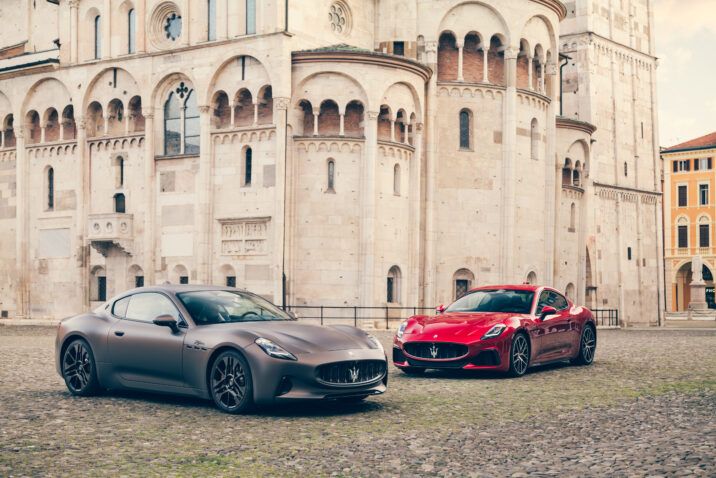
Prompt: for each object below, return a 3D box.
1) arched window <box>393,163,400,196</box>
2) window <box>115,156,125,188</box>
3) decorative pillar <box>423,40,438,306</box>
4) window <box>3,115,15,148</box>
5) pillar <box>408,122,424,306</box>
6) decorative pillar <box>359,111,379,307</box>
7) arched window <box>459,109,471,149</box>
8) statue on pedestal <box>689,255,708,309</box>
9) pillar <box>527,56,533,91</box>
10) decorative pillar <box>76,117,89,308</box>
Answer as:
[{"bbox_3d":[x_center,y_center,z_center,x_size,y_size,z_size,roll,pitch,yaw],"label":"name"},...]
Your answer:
[{"bbox_3d":[1.424,-2.183,40.155,0.200,1.250,0.400,-2,-4,40],"label":"arched window"},{"bbox_3d":[-9.955,-2.776,45.675,0.550,1.341,0.300,-2,-3,32],"label":"window"},{"bbox_3d":[2.973,-2.342,44.568,0.600,11.200,0.550,0,-3,-3],"label":"decorative pillar"},{"bbox_3d":[-15.761,-4.851,49.377,0.820,1.543,0.350,-2,-3,32],"label":"window"},{"bbox_3d":[2.303,-0.744,43.080,0.500,7.730,0.600,-1,-3,19],"label":"pillar"},{"bbox_3d":[0.366,-0.808,37.735,0.560,7.289,0.460,1,-3,-27],"label":"decorative pillar"},{"bbox_3d":[4.463,-4.632,45.861,0.480,1.686,0.300,1,-3,-12],"label":"arched window"},{"bbox_3d":[27.366,3.418,88.000,1.550,4.450,1.550,-1,-3,18],"label":"statue on pedestal"},{"bbox_3d":[7.488,-7.227,47.782,0.260,1.497,0.260,0,-3,0],"label":"pillar"},{"bbox_3d":[-10.952,-0.888,43.347,0.380,7.974,0.330,-2,-3,34],"label":"decorative pillar"}]

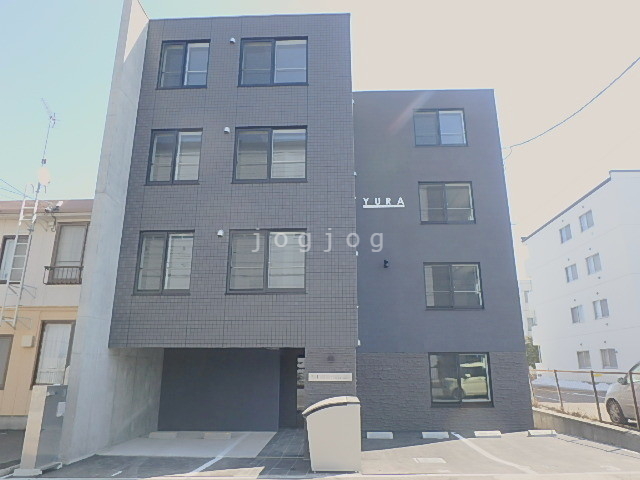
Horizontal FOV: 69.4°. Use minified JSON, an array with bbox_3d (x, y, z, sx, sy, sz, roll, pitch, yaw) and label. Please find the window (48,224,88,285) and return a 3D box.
[{"bbox_3d":[-6.999,0.375,12.902,0.904,1.756,0.150,0,-16,2],"label":"window"}]

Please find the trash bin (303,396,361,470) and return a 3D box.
[{"bbox_3d":[0.229,3.456,8.355,0.974,1.092,1.450,-1,-16,2],"label":"trash bin"}]

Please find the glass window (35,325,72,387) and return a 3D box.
[{"bbox_3d":[-6.995,2.984,12.158,0.815,1.610,0.130,0,-16,2],"label":"glass window"}]

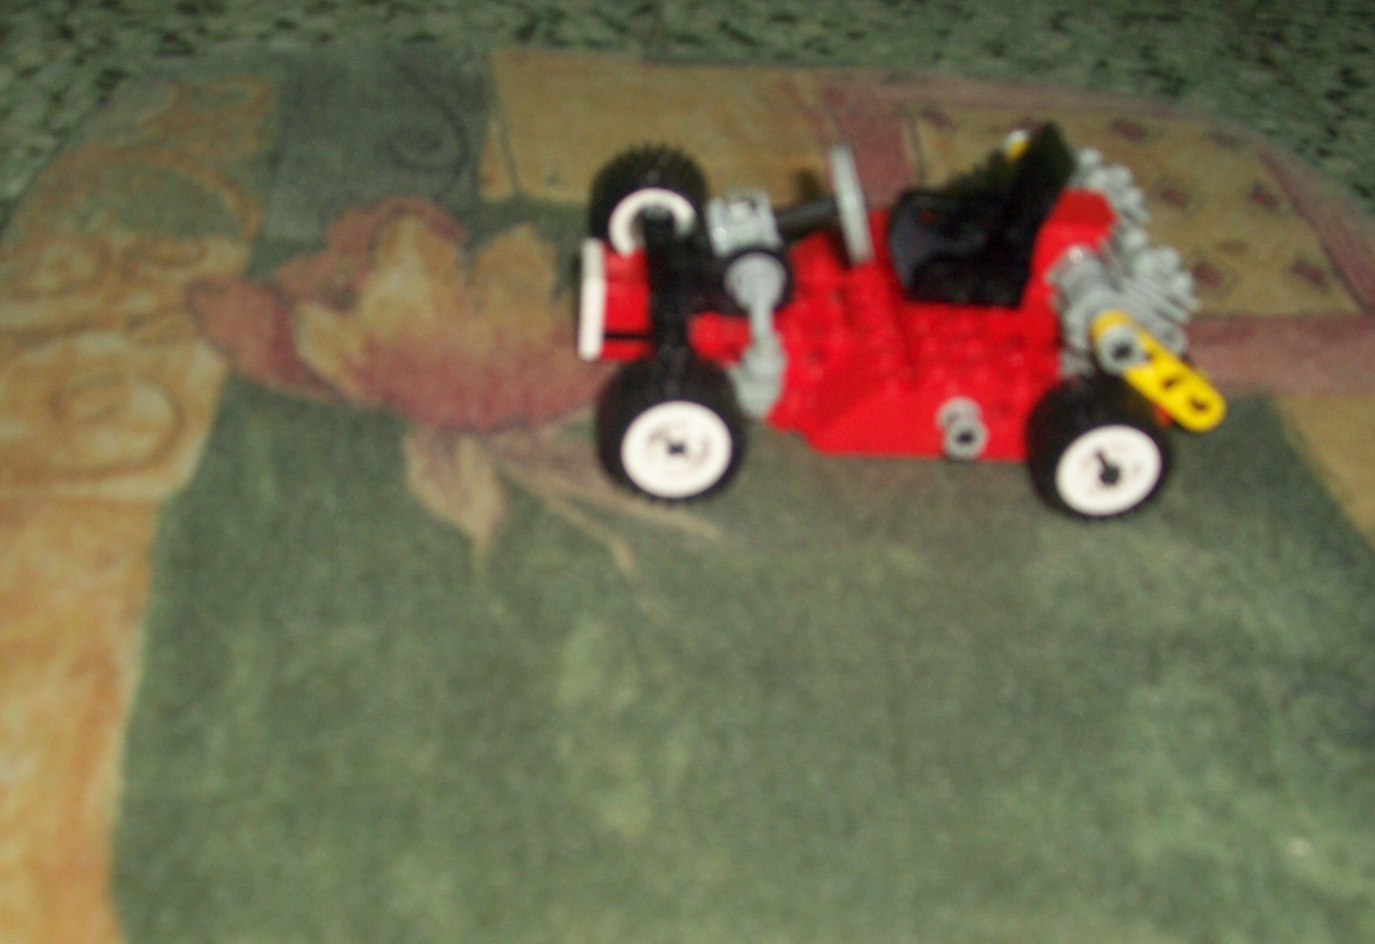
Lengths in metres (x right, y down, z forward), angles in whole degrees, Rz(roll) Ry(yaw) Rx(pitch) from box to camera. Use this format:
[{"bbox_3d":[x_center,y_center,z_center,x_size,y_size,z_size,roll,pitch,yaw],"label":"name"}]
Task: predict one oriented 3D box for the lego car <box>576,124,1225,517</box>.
[{"bbox_3d":[0.036,-0.038,0.299,0.109,0.050,0.088,3,37,-5],"label":"lego car"}]

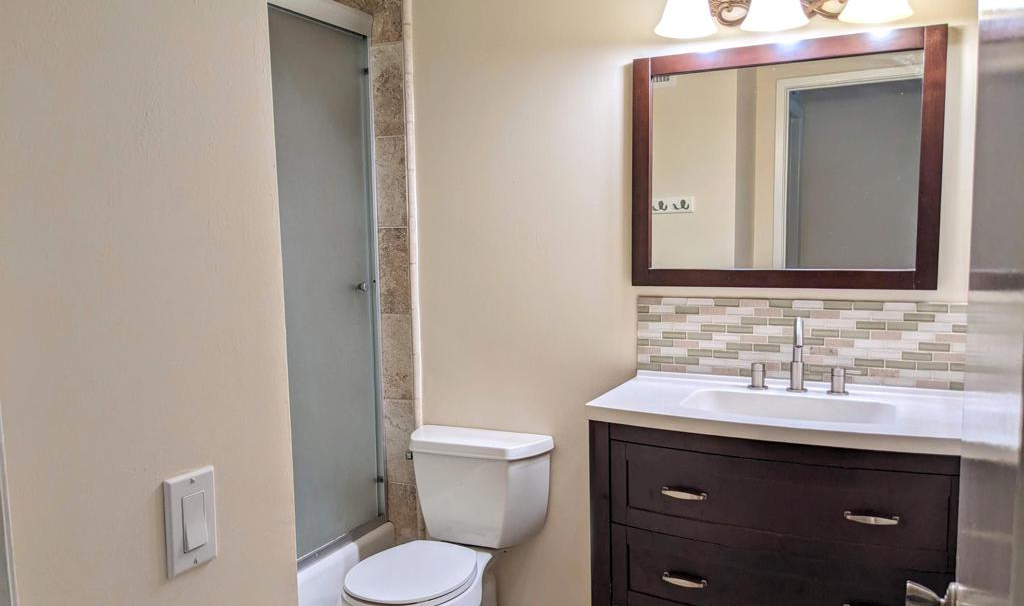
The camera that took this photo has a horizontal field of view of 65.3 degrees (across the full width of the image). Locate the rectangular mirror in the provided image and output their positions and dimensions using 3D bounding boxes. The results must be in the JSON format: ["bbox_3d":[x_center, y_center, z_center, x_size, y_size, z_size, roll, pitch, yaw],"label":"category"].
[{"bbox_3d":[0.711,-0.364,2.153,0.790,0.647,0.026,2,6,27],"label":"rectangular mirror"}]

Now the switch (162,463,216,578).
[{"bbox_3d":[-0.379,0.262,0.954,0.012,0.115,0.070,2,6,27],"label":"switch"}]

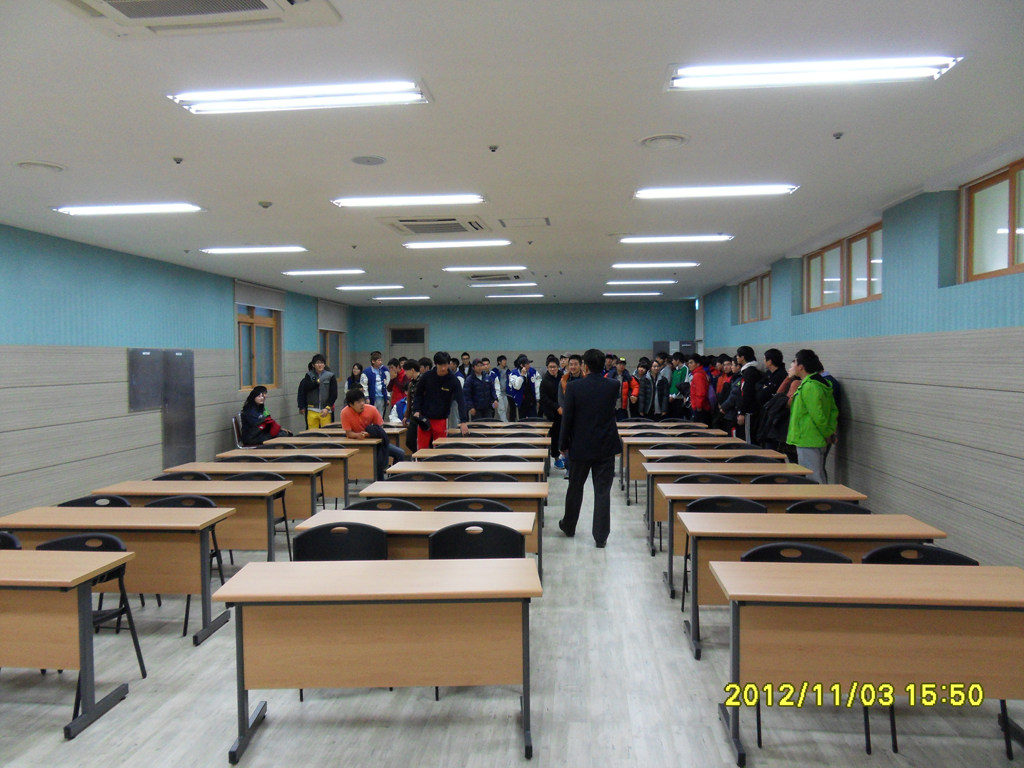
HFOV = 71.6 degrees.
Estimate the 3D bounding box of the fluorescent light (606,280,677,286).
[{"bbox_3d":[2.162,-1.695,11.807,1.210,0.070,0.260,0,2,5],"label":"fluorescent light"}]

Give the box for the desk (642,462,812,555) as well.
[{"bbox_3d":[1.803,1.059,6.028,1.318,0.723,0.450,0,2,5],"label":"desk"}]

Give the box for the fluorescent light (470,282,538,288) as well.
[{"bbox_3d":[-0.155,-1.755,12.444,1.250,0.080,0.300,0,2,6],"label":"fluorescent light"}]

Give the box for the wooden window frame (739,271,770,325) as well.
[{"bbox_3d":[4.041,-1.391,11.613,0.120,0.710,2.500,0,2,6],"label":"wooden window frame"}]

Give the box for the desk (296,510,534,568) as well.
[{"bbox_3d":[-0.537,1.176,4.237,1.360,0.725,0.465,0,2,4],"label":"desk"}]

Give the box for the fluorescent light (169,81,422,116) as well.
[{"bbox_3d":[-1.049,-1.441,3.520,1.250,0.070,0.270,0,2,5],"label":"fluorescent light"}]

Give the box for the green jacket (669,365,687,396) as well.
[{"bbox_3d":[2.870,-0.053,12.200,0.430,0.560,0.290,1,3,41],"label":"green jacket"}]

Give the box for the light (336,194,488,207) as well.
[{"bbox_3d":[-0.840,-1.512,5.841,1.240,0.080,0.250,0,2,6],"label":"light"}]

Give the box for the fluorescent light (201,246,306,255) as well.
[{"bbox_3d":[-3.033,-1.582,8.371,1.240,0.080,0.250,0,2,6],"label":"fluorescent light"}]

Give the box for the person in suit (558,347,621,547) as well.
[{"bbox_3d":[0.683,0.555,6.259,0.540,1.730,0.420,-1,2,-2],"label":"person in suit"}]

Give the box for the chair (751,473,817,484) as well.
[{"bbox_3d":[2.086,1.093,5.306,0.490,0.780,0.490,0,2,4],"label":"chair"}]

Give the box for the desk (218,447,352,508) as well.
[{"bbox_3d":[-2.246,1.048,7.210,1.318,0.723,0.450,0,2,4],"label":"desk"}]

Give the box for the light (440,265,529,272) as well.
[{"bbox_3d":[-0.383,-1.607,9.877,1.210,0.070,0.260,0,2,5],"label":"light"}]

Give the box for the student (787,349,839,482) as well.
[{"bbox_3d":[2.775,0.550,6.575,0.420,1.745,0.530,1,2,26],"label":"student"}]

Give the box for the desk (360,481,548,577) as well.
[{"bbox_3d":[-0.401,1.137,5.314,1.348,0.723,0.466,0,2,4],"label":"desk"}]

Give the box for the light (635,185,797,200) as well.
[{"bbox_3d":[1.562,-1.467,5.409,1.210,0.070,0.260,0,2,5],"label":"light"}]

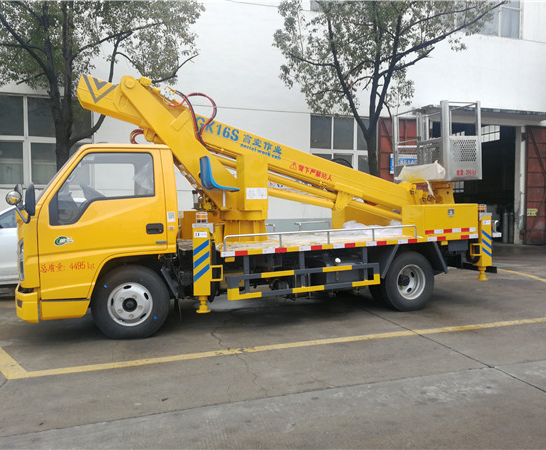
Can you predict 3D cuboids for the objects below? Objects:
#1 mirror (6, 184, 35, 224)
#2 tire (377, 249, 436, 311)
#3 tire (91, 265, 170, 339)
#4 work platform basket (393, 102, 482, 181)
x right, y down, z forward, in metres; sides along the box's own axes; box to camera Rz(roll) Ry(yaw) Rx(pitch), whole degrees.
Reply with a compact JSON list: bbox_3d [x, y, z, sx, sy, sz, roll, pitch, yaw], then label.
[{"bbox_3d":[-2.204,-0.186,4.093,0.240,0.360,0.230,-1,3,-23],"label":"mirror"},{"bbox_3d":[1.715,0.718,5.974,0.765,0.765,0.210,-1,3,-23],"label":"tire"},{"bbox_3d":[-1.449,0.786,4.748,0.765,0.765,0.210,-1,3,-23],"label":"tire"},{"bbox_3d":[2.459,-1.201,7.089,0.650,1.090,1.190,-1,3,-19],"label":"work platform basket"}]

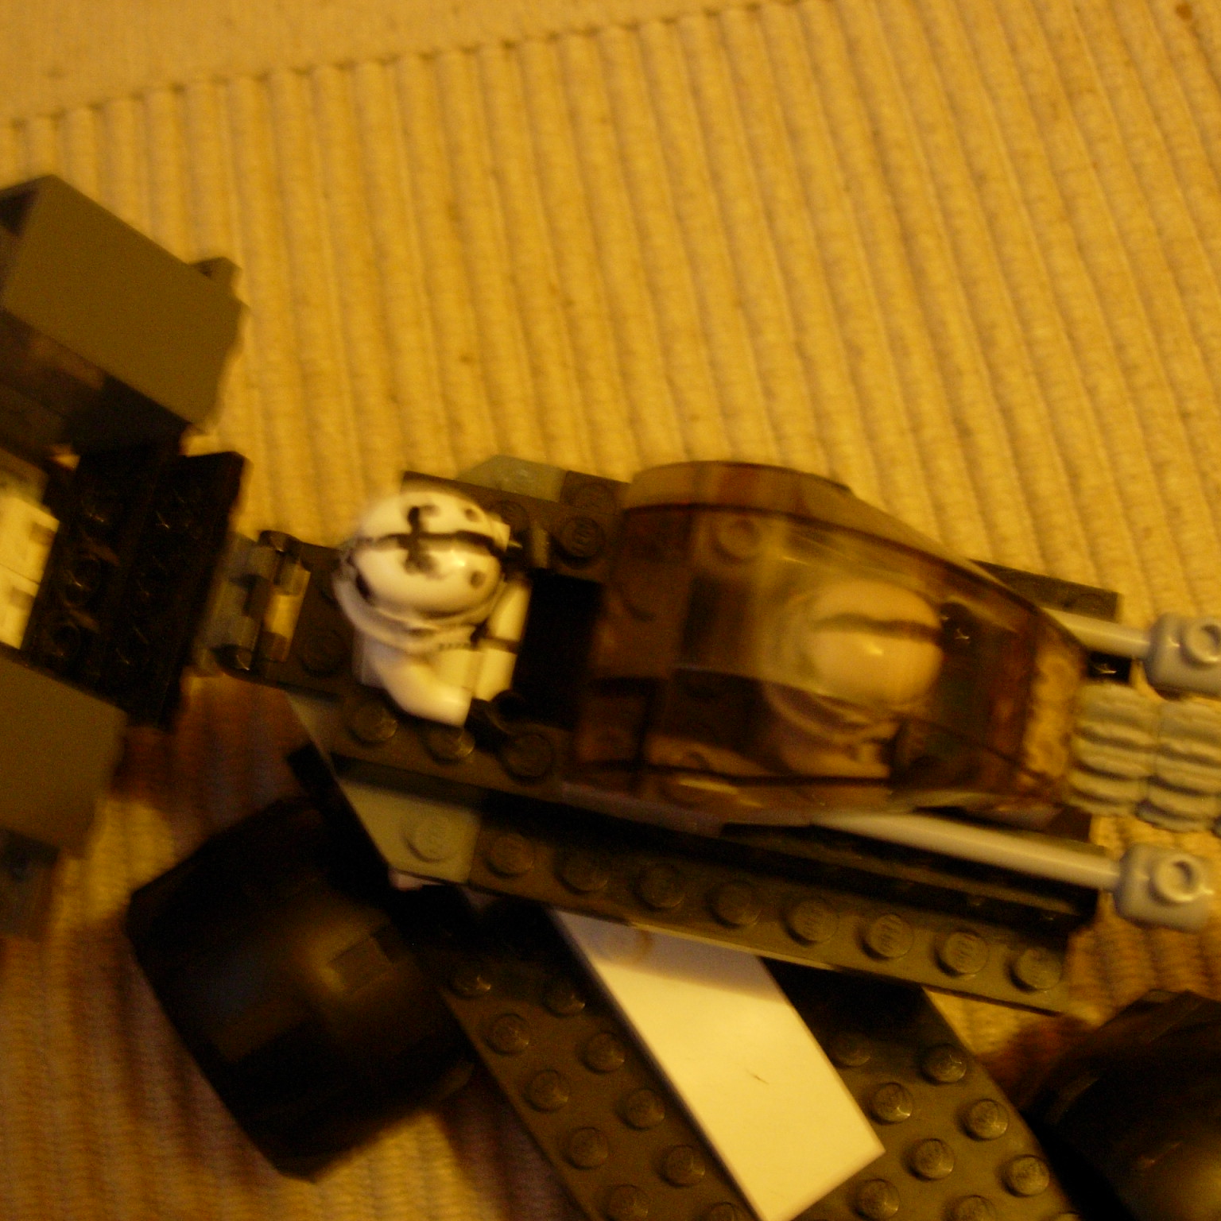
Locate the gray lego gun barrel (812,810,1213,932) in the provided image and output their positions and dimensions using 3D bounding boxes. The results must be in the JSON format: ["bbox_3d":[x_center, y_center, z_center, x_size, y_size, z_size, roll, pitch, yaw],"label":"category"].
[{"bbox_3d":[0.037,0.023,0.188,0.042,0.009,0.007,12,69,-1],"label":"gray lego gun barrel"}]

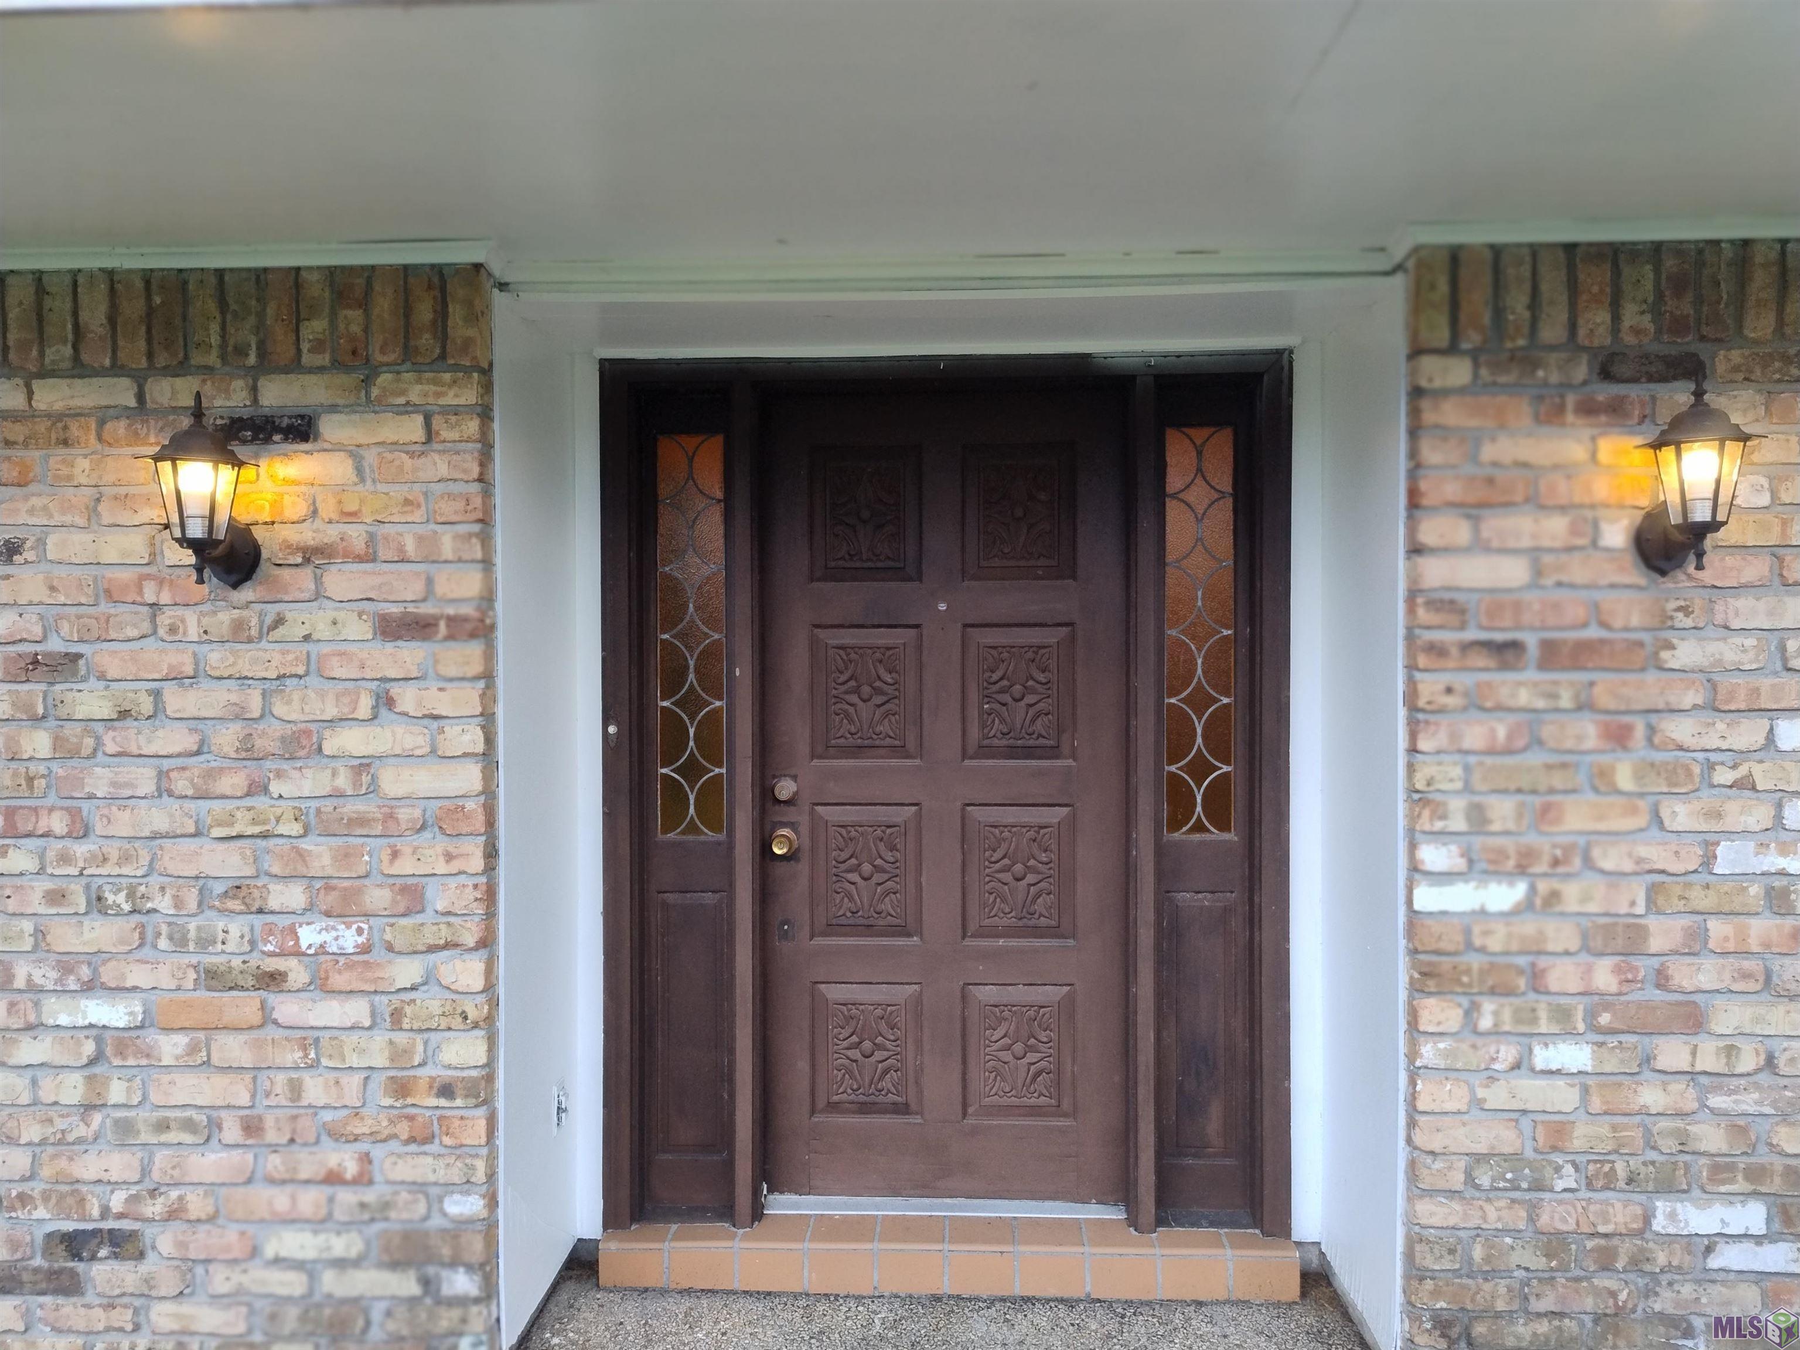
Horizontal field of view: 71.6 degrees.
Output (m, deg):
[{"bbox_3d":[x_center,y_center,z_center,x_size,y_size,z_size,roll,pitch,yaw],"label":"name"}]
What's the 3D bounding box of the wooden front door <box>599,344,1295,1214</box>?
[{"bbox_3d":[0.106,0.288,3.028,1.640,2.090,0.140,0,1,2],"label":"wooden front door"}]

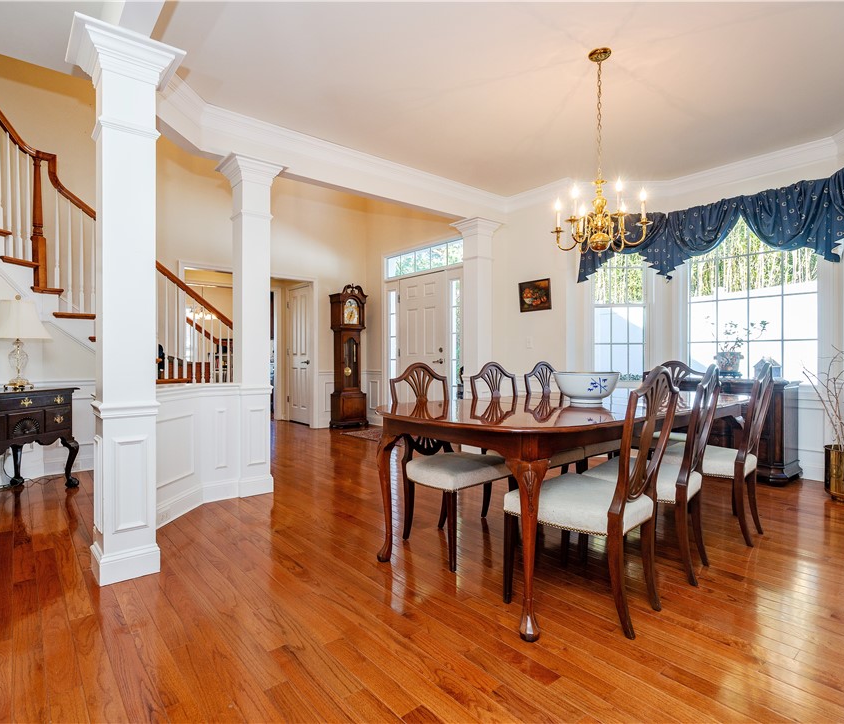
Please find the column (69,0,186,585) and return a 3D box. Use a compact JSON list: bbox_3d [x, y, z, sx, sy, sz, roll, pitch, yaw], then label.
[{"bbox_3d":[-1.386,-0.224,2.263,0.420,2.405,0.420,0,1,-39],"label":"column"}]

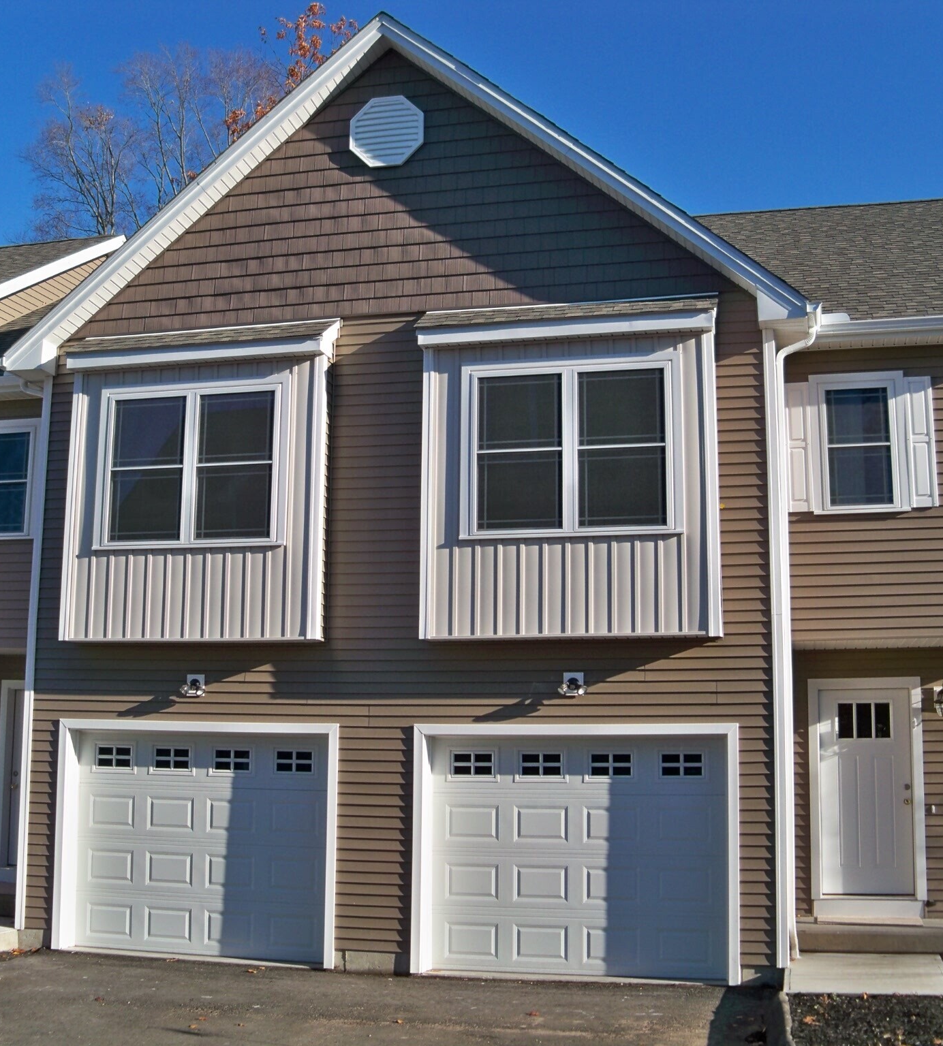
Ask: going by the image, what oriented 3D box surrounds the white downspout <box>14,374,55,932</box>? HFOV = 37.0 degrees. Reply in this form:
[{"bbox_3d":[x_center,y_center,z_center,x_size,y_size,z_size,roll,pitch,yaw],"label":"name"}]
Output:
[{"bbox_3d":[-4.281,1.201,13.946,0.114,5.469,0.119,-2,-10,14],"label":"white downspout"}]

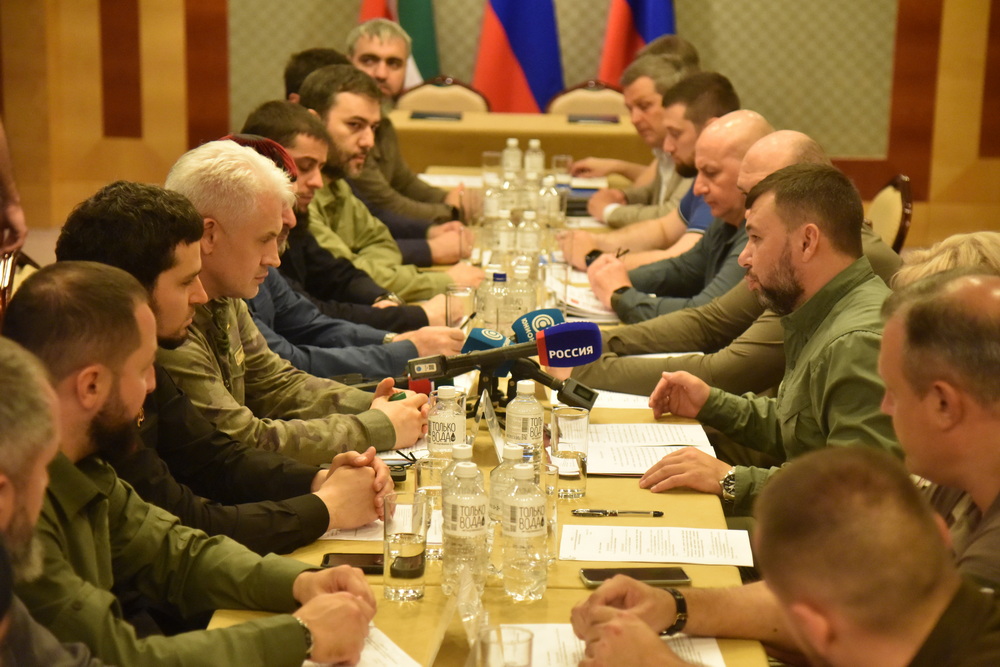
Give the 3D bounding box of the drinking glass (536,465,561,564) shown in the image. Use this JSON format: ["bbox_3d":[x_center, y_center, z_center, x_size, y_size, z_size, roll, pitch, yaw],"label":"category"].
[{"bbox_3d":[0.058,0.277,3.491,0.062,0.145,0.062,1,11,0],"label":"drinking glass"}]

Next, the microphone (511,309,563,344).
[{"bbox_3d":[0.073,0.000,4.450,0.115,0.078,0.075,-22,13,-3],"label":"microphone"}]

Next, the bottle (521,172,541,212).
[{"bbox_3d":[0.090,-0.362,6.559,0.067,0.197,0.067,-3,12,-20],"label":"bottle"}]

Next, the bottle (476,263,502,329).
[{"bbox_3d":[-0.020,-0.049,5.109,0.066,0.196,0.066,1,11,0],"label":"bottle"}]

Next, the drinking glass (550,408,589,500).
[{"bbox_3d":[0.119,0.203,3.864,0.062,0.145,0.062,1,11,0],"label":"drinking glass"}]

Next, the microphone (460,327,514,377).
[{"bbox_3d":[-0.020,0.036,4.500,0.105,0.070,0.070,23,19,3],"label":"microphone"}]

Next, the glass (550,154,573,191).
[{"bbox_3d":[0.200,-0.502,7.401,0.062,0.145,0.062,1,11,0],"label":"glass"}]

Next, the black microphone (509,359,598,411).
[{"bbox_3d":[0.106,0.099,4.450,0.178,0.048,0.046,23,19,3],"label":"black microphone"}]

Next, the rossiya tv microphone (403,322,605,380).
[{"bbox_3d":[0.010,0.038,4.440,0.378,0.076,0.075,-8,9,10],"label":"rossiya tv microphone"}]

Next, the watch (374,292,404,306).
[{"bbox_3d":[-0.271,-0.078,5.583,0.065,0.055,0.038,22,3,-19],"label":"watch"}]

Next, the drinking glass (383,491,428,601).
[{"bbox_3d":[-0.138,0.309,3.313,0.064,0.147,0.064,1,11,0],"label":"drinking glass"}]

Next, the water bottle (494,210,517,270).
[{"bbox_3d":[0.011,-0.231,6.125,0.065,0.194,0.065,1,10,0],"label":"water bottle"}]

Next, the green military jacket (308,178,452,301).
[{"bbox_3d":[-0.382,-0.153,6.122,0.500,0.505,0.580,5,11,21],"label":"green military jacket"}]

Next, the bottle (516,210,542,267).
[{"bbox_3d":[0.077,-0.228,6.072,0.066,0.196,0.066,1,11,0],"label":"bottle"}]

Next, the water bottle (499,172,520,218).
[{"bbox_3d":[0.029,-0.392,6.944,0.066,0.196,0.066,1,11,0],"label":"water bottle"}]

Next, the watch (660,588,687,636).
[{"bbox_3d":[0.230,0.388,3.166,0.040,0.064,0.060,-9,15,-41],"label":"watch"}]

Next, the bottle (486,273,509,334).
[{"bbox_3d":[-0.001,-0.029,4.985,0.063,0.204,0.063,1,11,0],"label":"bottle"}]

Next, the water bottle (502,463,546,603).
[{"bbox_3d":[0.034,0.285,3.281,0.065,0.194,0.065,0,10,-8],"label":"water bottle"}]

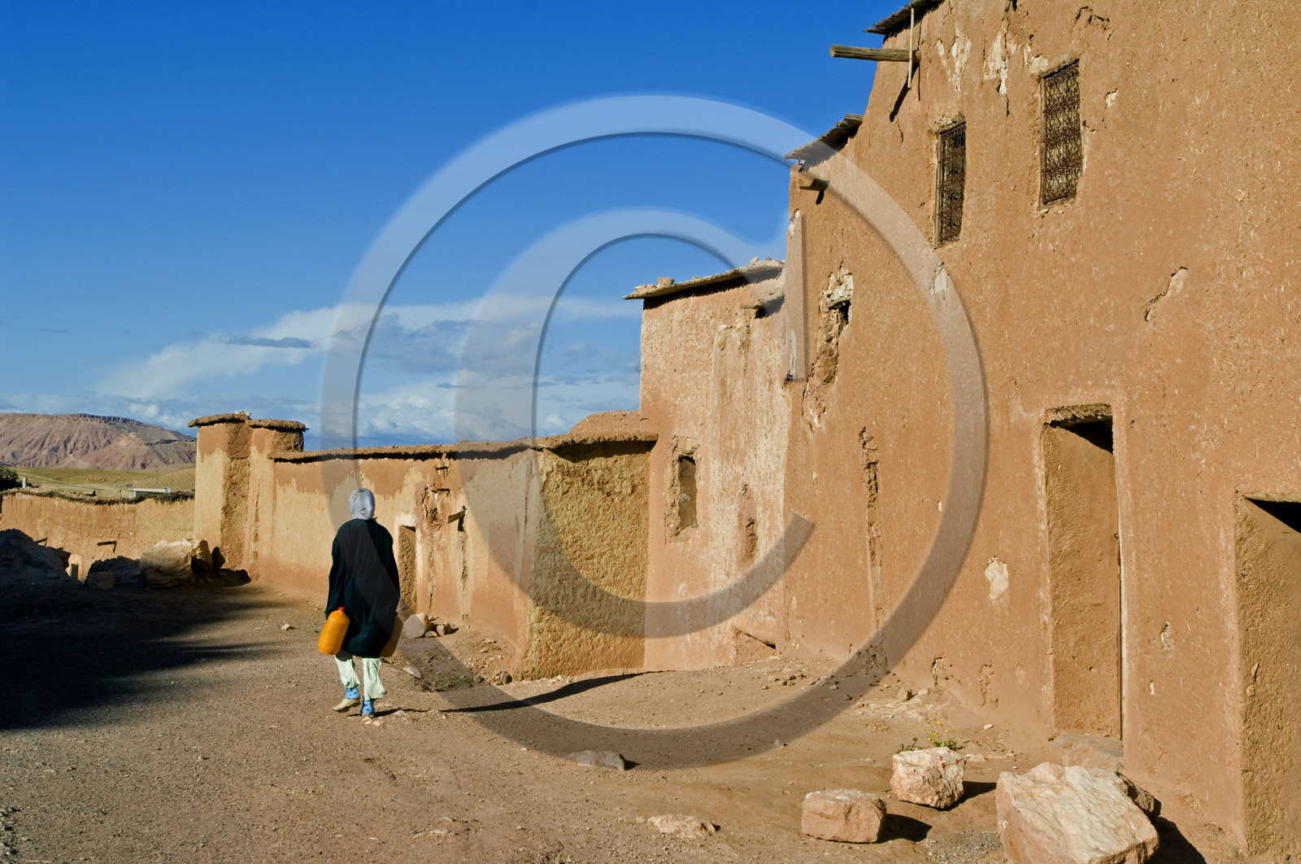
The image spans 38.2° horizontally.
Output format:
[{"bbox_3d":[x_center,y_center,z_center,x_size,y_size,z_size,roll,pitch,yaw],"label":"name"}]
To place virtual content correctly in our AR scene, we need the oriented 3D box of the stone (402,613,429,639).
[{"bbox_3d":[-2.269,1.869,18.100,0.250,0.240,0.250,0,-1,0],"label":"stone"}]

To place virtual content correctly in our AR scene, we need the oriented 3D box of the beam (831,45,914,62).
[{"bbox_3d":[1.801,-3.048,15.124,0.710,0.100,0.100,0,-1,-10],"label":"beam"}]

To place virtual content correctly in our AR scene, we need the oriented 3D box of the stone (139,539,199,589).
[{"bbox_3d":[-7.330,2.016,28.600,0.858,0.699,0.643,0,-1,-14],"label":"stone"}]

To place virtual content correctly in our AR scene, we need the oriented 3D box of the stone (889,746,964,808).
[{"bbox_3d":[1.364,1.691,9.200,0.300,0.252,0.270,0,-1,25],"label":"stone"}]

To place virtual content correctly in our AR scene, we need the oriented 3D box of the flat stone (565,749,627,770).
[{"bbox_3d":[-0.309,1.863,10.650,0.310,0.090,0.190,0,-1,20],"label":"flat stone"}]

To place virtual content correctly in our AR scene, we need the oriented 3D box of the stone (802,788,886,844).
[{"bbox_3d":[0.879,1.735,8.500,0.366,0.186,0.274,0,-1,10],"label":"stone"}]

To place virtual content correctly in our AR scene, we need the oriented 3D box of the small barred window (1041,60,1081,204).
[{"bbox_3d":[2.697,-1.929,12.211,0.080,0.884,0.666,0,-1,-10],"label":"small barred window"}]

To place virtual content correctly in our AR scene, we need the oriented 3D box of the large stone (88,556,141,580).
[{"bbox_3d":[-8.304,2.140,29.200,0.830,0.398,0.622,0,-1,-14],"label":"large stone"}]

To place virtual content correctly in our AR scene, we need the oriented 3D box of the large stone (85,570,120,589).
[{"bbox_3d":[-8.229,2.221,28.200,0.497,0.244,0.397,0,-1,-14],"label":"large stone"}]

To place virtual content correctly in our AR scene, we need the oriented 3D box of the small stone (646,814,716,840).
[{"bbox_3d":[0.142,1.798,8.550,0.295,0.069,0.177,0,-1,8],"label":"small stone"}]

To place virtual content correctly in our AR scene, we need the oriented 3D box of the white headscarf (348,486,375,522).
[{"bbox_3d":[-2.037,0.509,13.250,0.190,0.235,0.220,0,-1,-12],"label":"white headscarf"}]

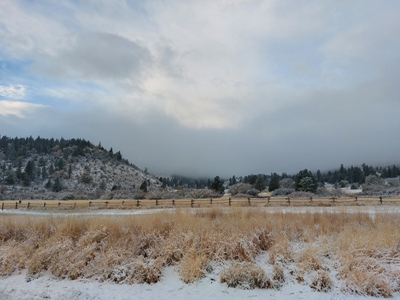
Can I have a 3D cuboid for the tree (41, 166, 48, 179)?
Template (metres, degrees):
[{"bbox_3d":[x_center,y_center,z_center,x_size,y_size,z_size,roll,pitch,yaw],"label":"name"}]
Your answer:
[{"bbox_3d":[-114.772,16.818,205.000,5.545,9.241,5.545,0,-8,0],"label":"tree"}]

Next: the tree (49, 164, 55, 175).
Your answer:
[{"bbox_3d":[-117.815,15.669,220.000,4.760,8.330,4.760,0,-8,0],"label":"tree"}]

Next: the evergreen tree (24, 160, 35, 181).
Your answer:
[{"bbox_3d":[-116.480,14.217,190.000,7.537,14.046,7.537,0,-8,0],"label":"evergreen tree"}]

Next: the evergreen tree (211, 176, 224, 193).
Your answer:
[{"bbox_3d":[7.361,14.370,115.000,6.013,6.760,6.013,0,-8,0],"label":"evergreen tree"}]

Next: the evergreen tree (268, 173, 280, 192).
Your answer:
[{"bbox_3d":[32.777,14.299,122.000,5.279,8.359,5.279,0,-8,0],"label":"evergreen tree"}]

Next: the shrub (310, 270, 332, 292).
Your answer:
[{"bbox_3d":[1.976,2.130,4.500,0.349,0.321,0.331,0,-8,0],"label":"shrub"}]

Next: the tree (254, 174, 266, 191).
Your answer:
[{"bbox_3d":[26.181,14.432,120.000,5.193,7.227,5.193,0,-8,0],"label":"tree"}]

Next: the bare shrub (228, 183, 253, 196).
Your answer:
[{"bbox_3d":[13.226,12.901,90.000,7.627,4.382,6.483,0,-8,0],"label":"bare shrub"}]

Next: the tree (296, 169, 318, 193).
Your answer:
[{"bbox_3d":[43.856,12.815,115.000,9.331,9.870,8.864,0,-8,0],"label":"tree"}]

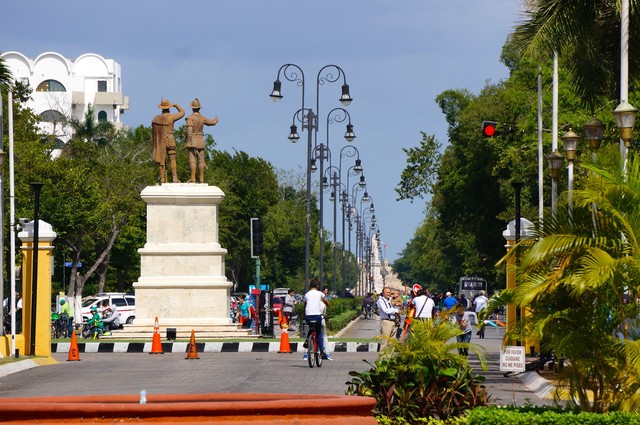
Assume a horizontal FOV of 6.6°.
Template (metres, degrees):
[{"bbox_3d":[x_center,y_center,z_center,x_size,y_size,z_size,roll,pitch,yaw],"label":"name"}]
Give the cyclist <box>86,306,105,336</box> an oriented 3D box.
[{"bbox_3d":[-7.191,3.518,178.000,0.850,1.180,0.500,0,-1,-26],"label":"cyclist"}]

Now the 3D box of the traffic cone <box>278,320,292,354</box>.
[{"bbox_3d":[-0.868,3.101,139.000,0.370,0.920,0.370,0,-1,0],"label":"traffic cone"}]

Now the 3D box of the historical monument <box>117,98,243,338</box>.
[{"bbox_3d":[-4.052,0.160,162.000,4.400,7.000,4.200,0,-1,1],"label":"historical monument"}]

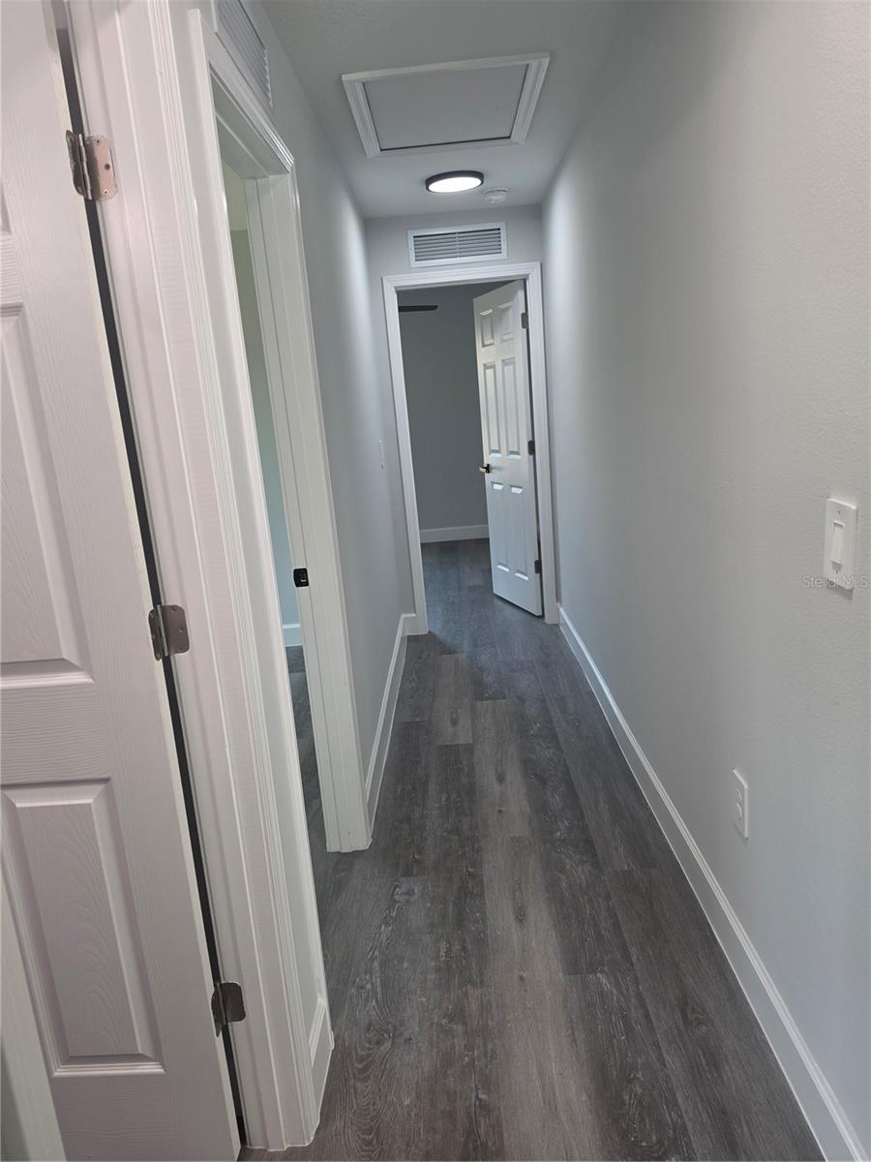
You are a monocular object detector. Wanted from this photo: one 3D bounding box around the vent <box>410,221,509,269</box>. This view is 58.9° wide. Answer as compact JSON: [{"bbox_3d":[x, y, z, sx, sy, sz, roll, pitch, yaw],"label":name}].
[{"bbox_3d":[0.126,-1.872,4.310,0.538,0.191,0.020,-5,14,1],"label":"vent"}]

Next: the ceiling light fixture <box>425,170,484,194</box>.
[{"bbox_3d":[0.091,-1.862,3.611,0.269,0.031,0.269,-5,14,1],"label":"ceiling light fixture"}]

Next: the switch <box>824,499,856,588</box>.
[{"bbox_3d":[0.658,-0.060,1.260,0.012,0.125,0.079,-5,14,1],"label":"switch"}]

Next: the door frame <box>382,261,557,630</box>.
[{"bbox_3d":[0.238,-0.740,4.662,0.888,2.118,0.140,-5,14,1],"label":"door frame"}]

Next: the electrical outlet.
[{"bbox_3d":[0.722,0.529,1.833,0.010,0.124,0.077,-5,14,1],"label":"electrical outlet"}]

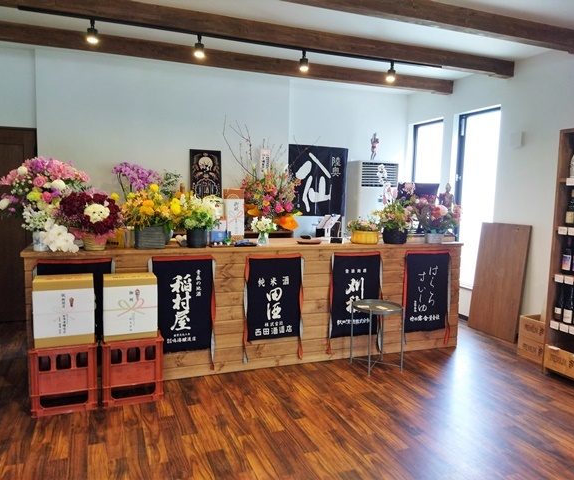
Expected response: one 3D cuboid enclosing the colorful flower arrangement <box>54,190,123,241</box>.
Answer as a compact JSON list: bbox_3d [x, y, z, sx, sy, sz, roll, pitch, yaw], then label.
[{"bbox_3d":[-1.452,-0.179,3.651,0.481,0.355,0.400,-1,5,-22],"label":"colorful flower arrangement"}]

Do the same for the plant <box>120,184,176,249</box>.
[{"bbox_3d":[-1.042,-0.175,3.742,0.390,0.464,0.340,-1,6,-22],"label":"plant"}]

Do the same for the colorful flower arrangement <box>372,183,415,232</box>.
[{"bbox_3d":[1.007,-0.304,4.675,0.360,0.460,0.320,-1,6,-23],"label":"colorful flower arrangement"}]

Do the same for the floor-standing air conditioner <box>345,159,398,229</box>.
[{"bbox_3d":[1.141,-0.089,6.813,0.600,1.914,0.320,-1,5,-22],"label":"floor-standing air conditioner"}]

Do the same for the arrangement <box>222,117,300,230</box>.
[{"bbox_3d":[-0.290,-0.728,5.464,0.802,1.210,0.600,-1,5,-22],"label":"arrangement"}]

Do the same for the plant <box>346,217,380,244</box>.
[{"bbox_3d":[0.691,-0.087,4.567,0.290,0.250,0.240,-1,6,-23],"label":"plant"}]

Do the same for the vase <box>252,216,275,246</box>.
[{"bbox_3d":[-0.190,-0.071,4.063,0.195,0.241,0.170,-1,6,-22],"label":"vase"}]

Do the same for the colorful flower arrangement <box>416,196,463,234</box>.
[{"bbox_3d":[1.489,-0.239,4.873,0.440,0.360,0.380,-1,5,-22],"label":"colorful flower arrangement"}]

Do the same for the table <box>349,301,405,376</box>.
[{"bbox_3d":[0.749,0.799,4.128,0.440,0.530,0.440,1,5,0],"label":"table"}]

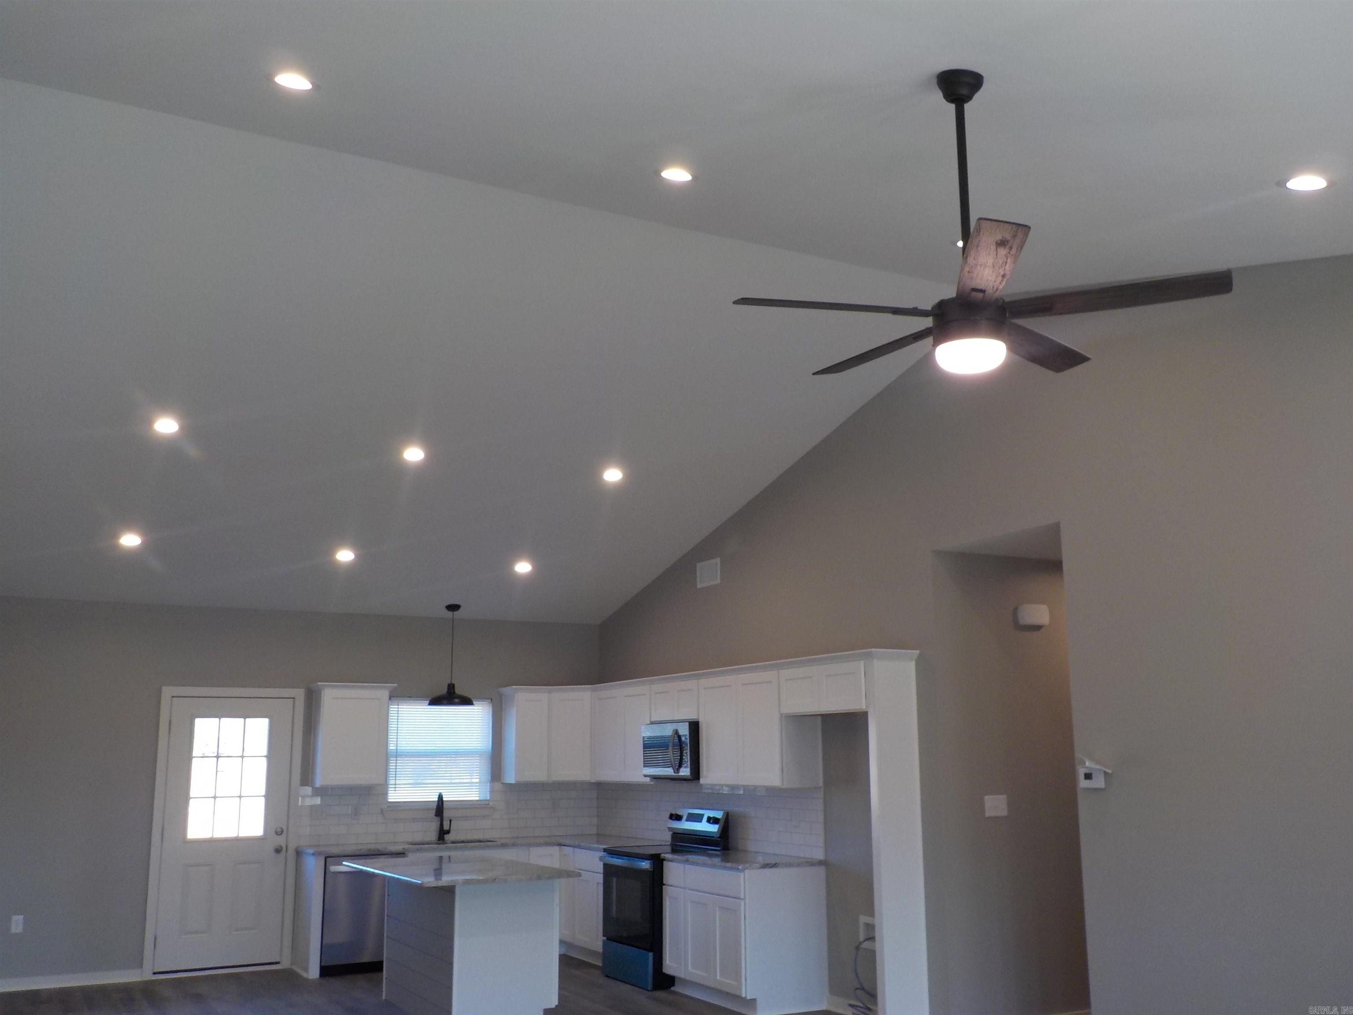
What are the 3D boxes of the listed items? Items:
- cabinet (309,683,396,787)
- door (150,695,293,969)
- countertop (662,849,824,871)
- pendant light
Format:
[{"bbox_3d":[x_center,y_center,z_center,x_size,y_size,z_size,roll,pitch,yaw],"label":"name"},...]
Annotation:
[{"bbox_3d":[-2.659,1.866,9.605,0.620,0.805,0.370,5,-13,-28],"label":"cabinet"},{"bbox_3d":[-3.538,2.541,9.225,0.910,2.035,0.050,5,-13,-28],"label":"door"},{"bbox_3d":[0.428,2.370,7.897,0.650,0.038,1.075,5,-13,-28],"label":"countertop"},{"bbox_3d":[-1.911,1.254,10.010,0.374,0.857,0.374,5,-13,-28],"label":"pendant light"}]

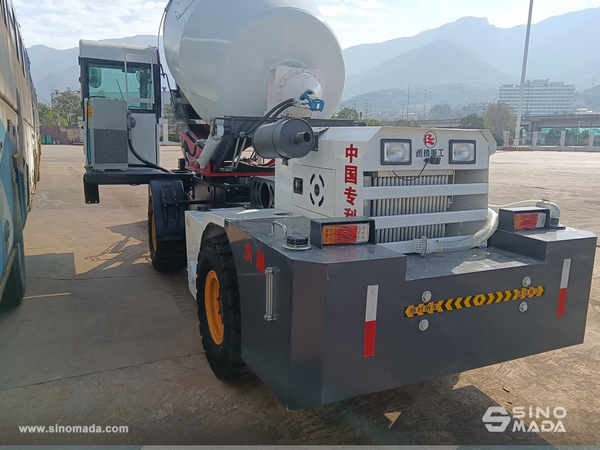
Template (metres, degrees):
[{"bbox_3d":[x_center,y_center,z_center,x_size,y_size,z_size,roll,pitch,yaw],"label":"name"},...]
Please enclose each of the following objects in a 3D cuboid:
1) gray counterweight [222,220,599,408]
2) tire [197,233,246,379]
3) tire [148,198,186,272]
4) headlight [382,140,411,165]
[{"bbox_3d":[0.613,0.342,2.609,1.828,0.664,0.989,-3,12,-24],"label":"gray counterweight"},{"bbox_3d":[-0.399,0.496,2.939,0.325,0.870,0.870,-3,12,-24],"label":"tire"},{"bbox_3d":[-1.409,0.065,5.011,0.325,0.870,0.870,-3,12,-23],"label":"tire"},{"bbox_3d":[0.471,-0.361,2.328,0.183,0.126,0.077,-3,12,-24],"label":"headlight"}]

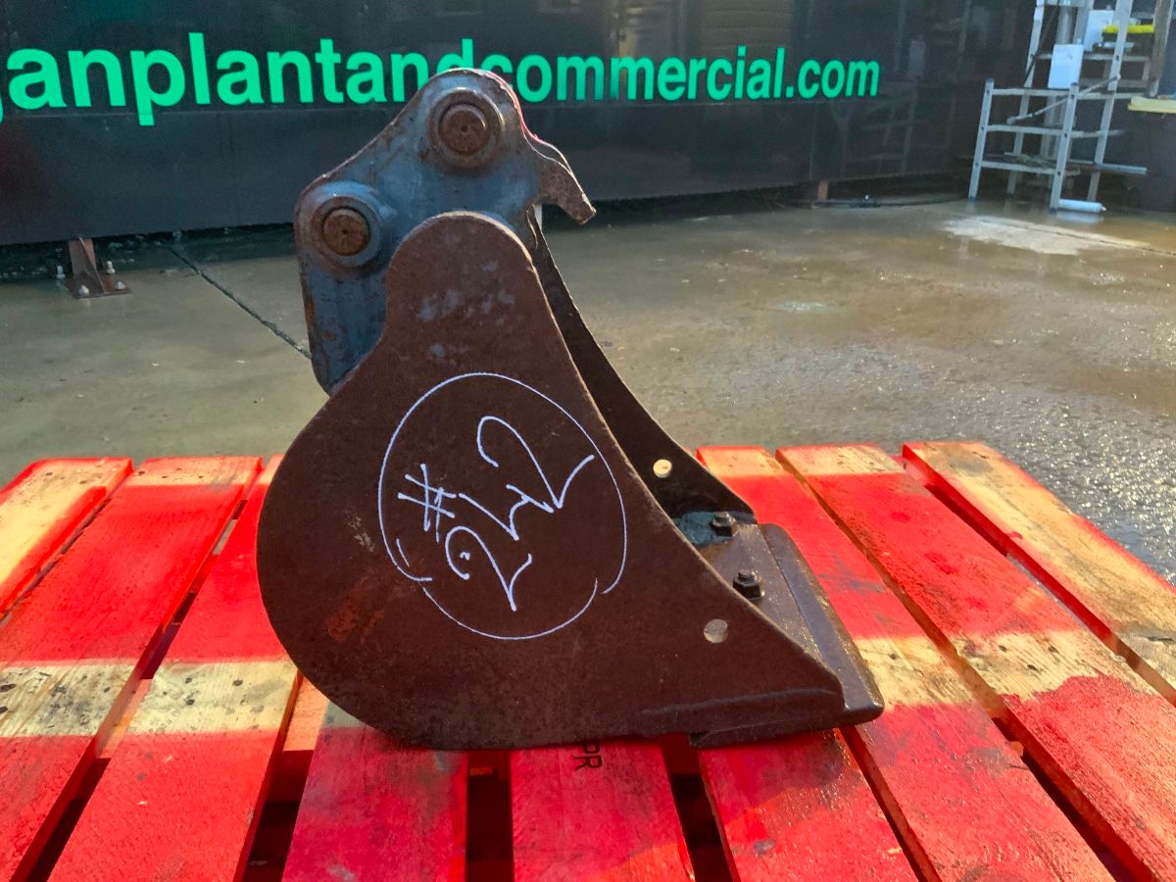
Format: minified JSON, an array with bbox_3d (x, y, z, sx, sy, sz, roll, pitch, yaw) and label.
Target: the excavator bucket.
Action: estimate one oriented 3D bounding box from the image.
[{"bbox_3d":[-0.006,-0.046,0.763,0.423,0.449,0.306,0,20,-3],"label":"excavator bucket"}]

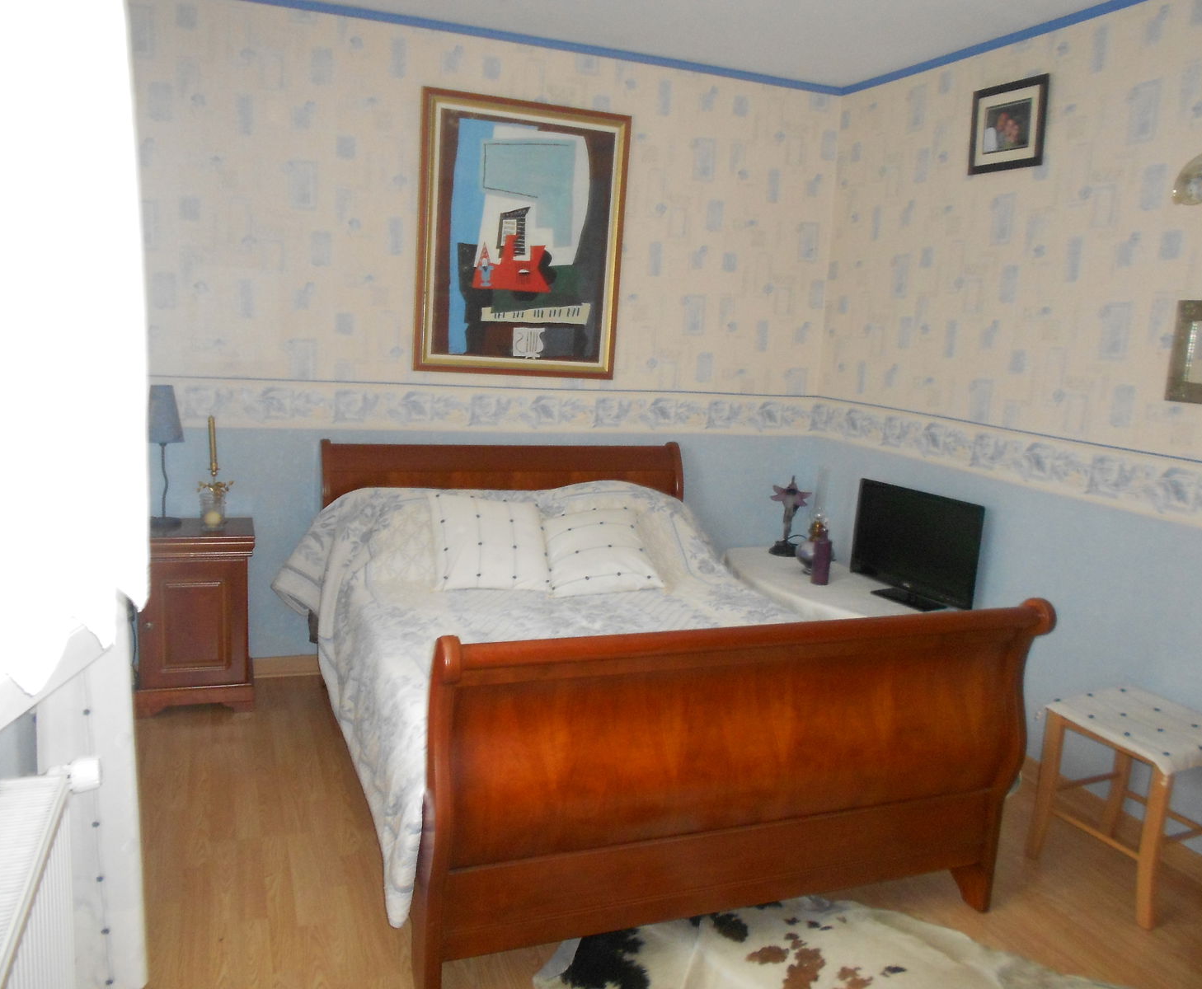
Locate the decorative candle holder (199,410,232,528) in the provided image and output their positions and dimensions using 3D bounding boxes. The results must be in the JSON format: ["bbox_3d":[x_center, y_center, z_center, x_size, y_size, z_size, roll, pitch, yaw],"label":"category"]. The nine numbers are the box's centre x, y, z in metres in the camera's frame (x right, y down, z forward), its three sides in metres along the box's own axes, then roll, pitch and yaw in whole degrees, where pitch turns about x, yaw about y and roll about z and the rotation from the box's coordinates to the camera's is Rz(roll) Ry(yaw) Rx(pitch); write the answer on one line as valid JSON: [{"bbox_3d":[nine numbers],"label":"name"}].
[{"bbox_3d":[-1.378,-0.079,3.543,0.116,0.403,0.116,-1,11,-21],"label":"decorative candle holder"}]

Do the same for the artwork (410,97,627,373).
[{"bbox_3d":[-0.308,-0.997,3.916,0.836,1.047,0.040,-1,11,-21],"label":"artwork"}]

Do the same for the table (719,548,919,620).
[{"bbox_3d":[0.877,0.580,4.056,0.584,0.473,1.213,-1,11,-21],"label":"table"}]

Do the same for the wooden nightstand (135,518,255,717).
[{"bbox_3d":[-1.464,0.439,3.589,0.391,0.641,0.337,-1,11,-21],"label":"wooden nightstand"}]

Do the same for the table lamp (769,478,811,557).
[{"bbox_3d":[0.846,0.094,4.427,0.146,0.347,0.146,-1,11,-21],"label":"table lamp"}]

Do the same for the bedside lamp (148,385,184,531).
[{"bbox_3d":[-1.558,-0.130,3.517,0.151,0.493,0.151,-1,11,-21],"label":"bedside lamp"}]

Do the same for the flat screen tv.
[{"bbox_3d":[1.183,0.198,3.722,0.171,0.418,0.564,-3,12,-33],"label":"flat screen tv"}]

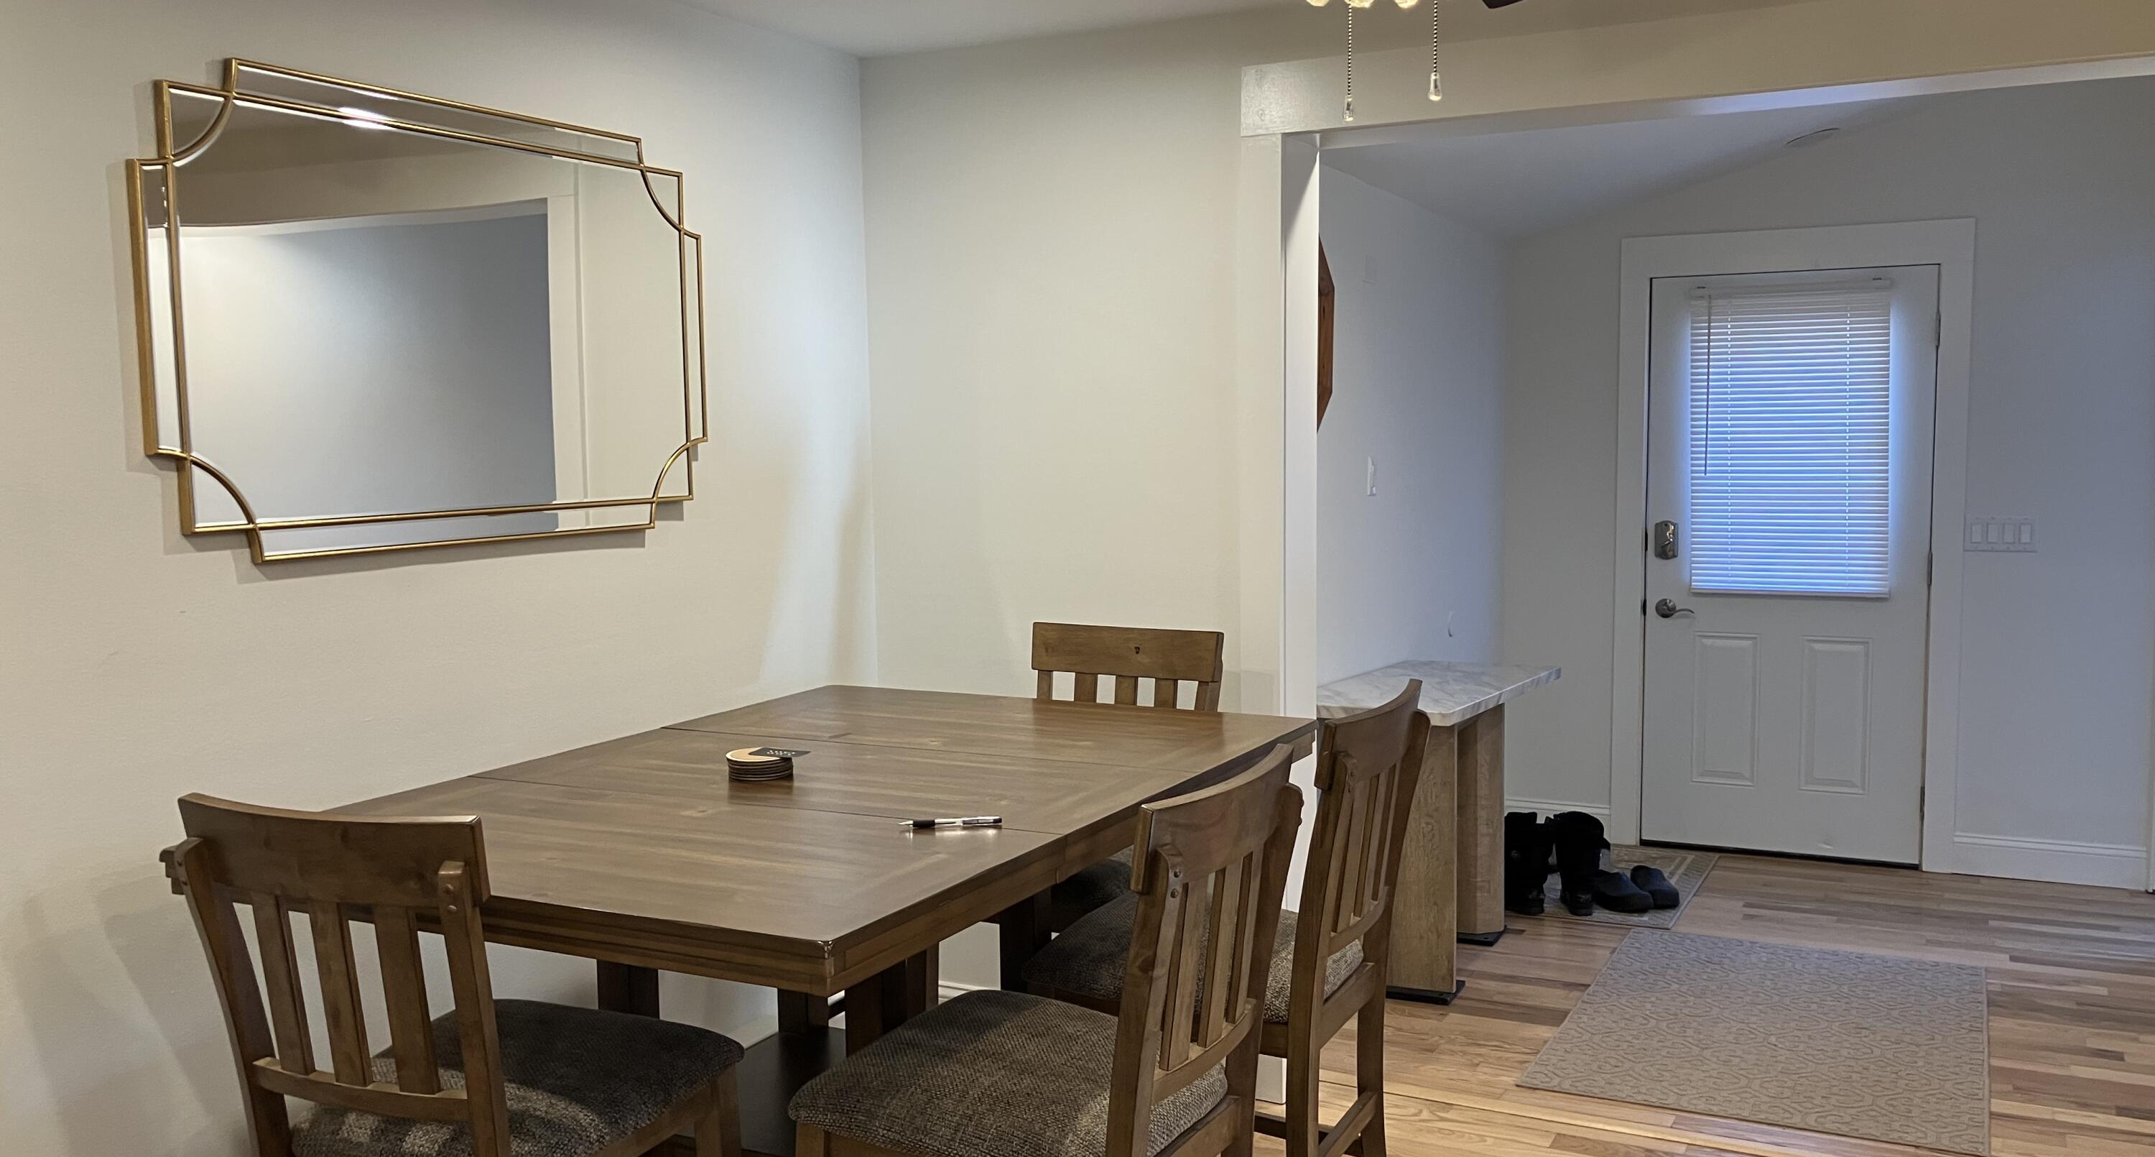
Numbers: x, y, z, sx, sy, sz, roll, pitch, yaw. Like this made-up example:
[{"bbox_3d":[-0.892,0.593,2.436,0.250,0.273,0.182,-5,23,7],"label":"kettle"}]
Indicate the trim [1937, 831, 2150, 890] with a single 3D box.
[{"bbox_3d":[3.189,0.927,5.713,0.557,0.145,0.015,2,6,28],"label":"trim"}]

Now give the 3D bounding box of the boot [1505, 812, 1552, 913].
[{"bbox_3d":[1.445,0.883,5.543,0.140,0.305,0.285,2,6,30],"label":"boot"}]

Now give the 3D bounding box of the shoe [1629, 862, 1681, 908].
[{"bbox_3d":[1.857,0.981,5.588,0.105,0.095,0.270,0,5,4],"label":"shoe"}]

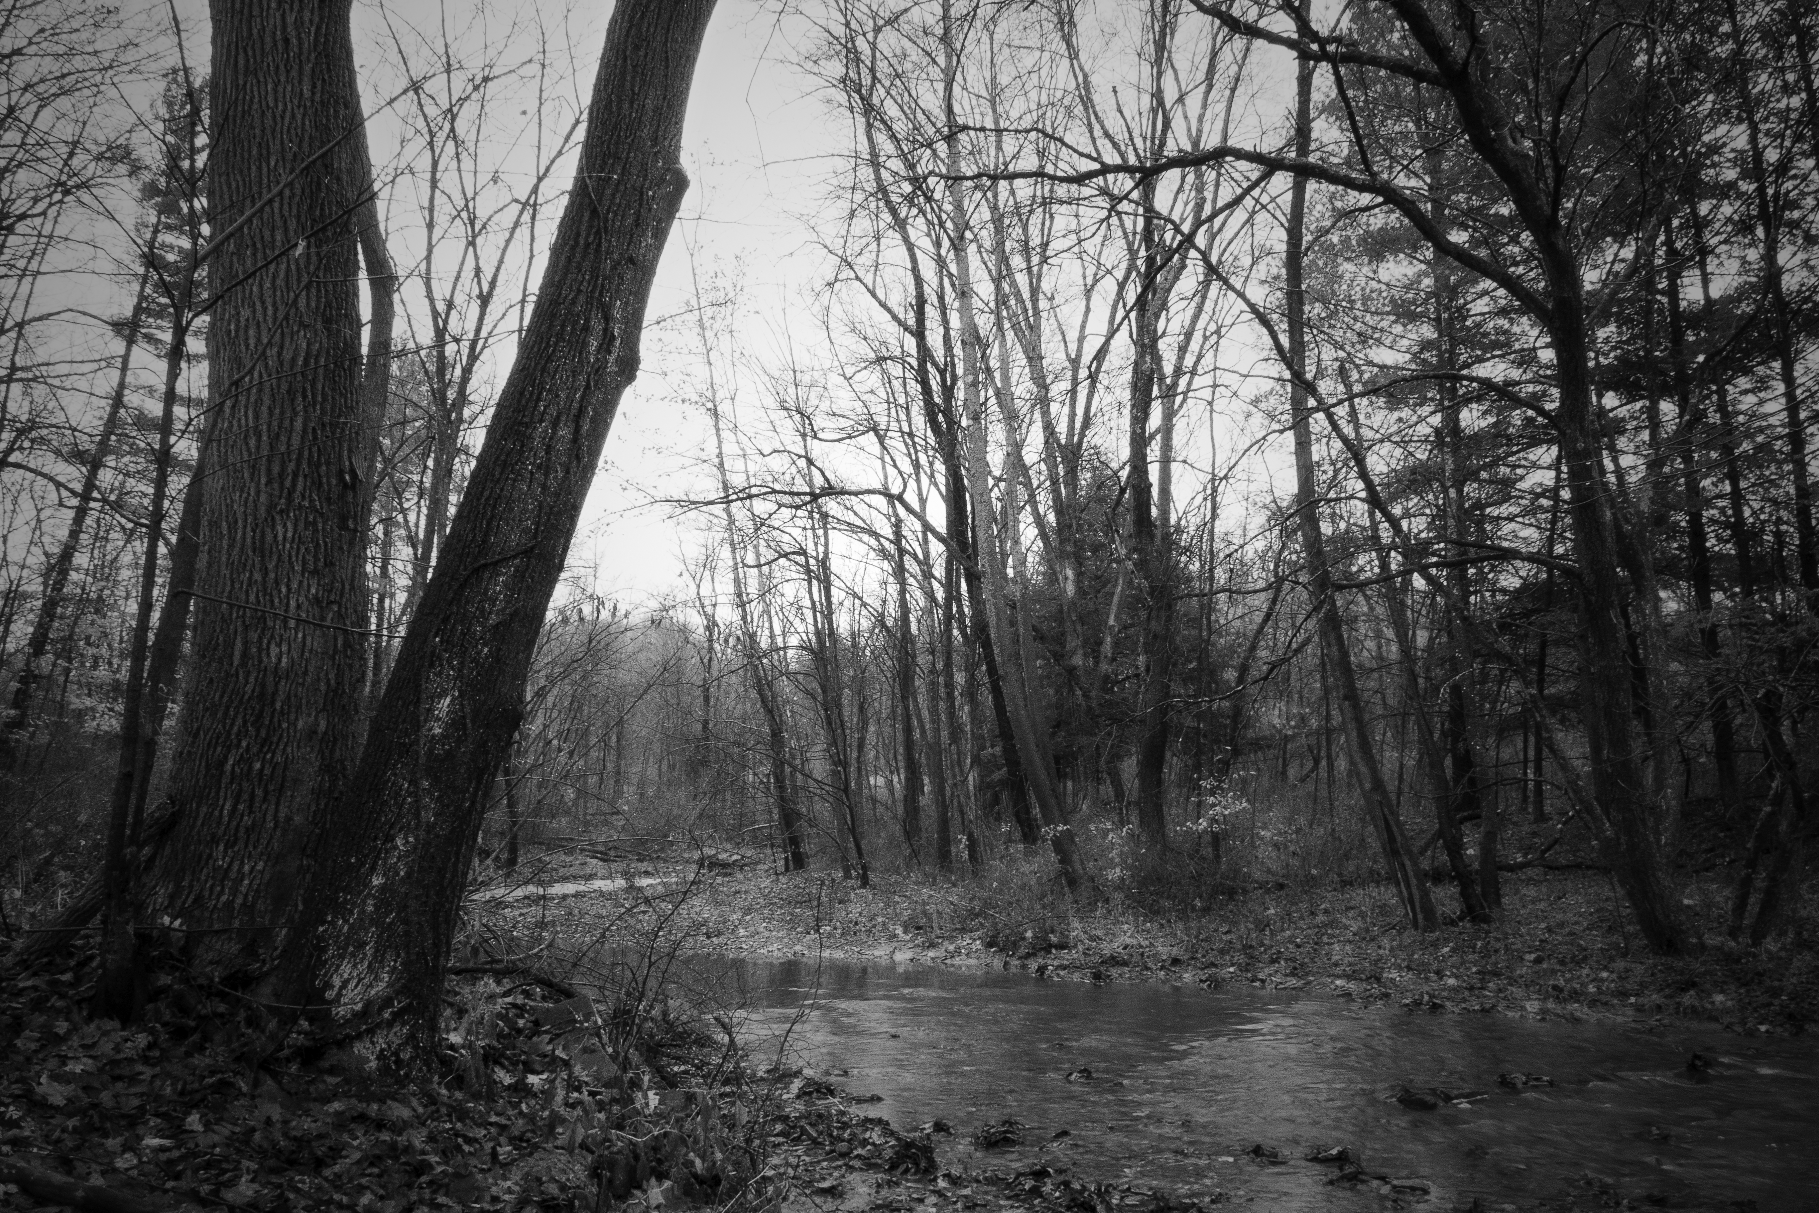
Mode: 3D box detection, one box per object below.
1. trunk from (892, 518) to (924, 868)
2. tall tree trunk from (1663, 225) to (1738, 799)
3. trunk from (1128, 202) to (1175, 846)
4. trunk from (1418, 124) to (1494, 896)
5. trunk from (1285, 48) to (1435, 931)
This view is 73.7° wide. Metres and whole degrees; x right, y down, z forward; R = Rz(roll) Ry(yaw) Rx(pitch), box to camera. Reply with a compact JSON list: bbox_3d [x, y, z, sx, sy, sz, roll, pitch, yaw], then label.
[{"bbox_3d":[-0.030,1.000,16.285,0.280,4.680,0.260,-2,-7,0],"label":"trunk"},{"bbox_3d":[13.054,-1.730,20.111,0.360,10.030,0.340,-1,-7,0],"label":"tall tree trunk"},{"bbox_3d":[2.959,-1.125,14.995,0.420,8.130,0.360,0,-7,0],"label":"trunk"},{"bbox_3d":[5.211,-1.030,11.470,0.250,7.720,0.230,-1,-7,0],"label":"trunk"},{"bbox_3d":[3.729,-1.162,10.264,0.600,7.640,0.360,-5,-7,-1],"label":"trunk"}]

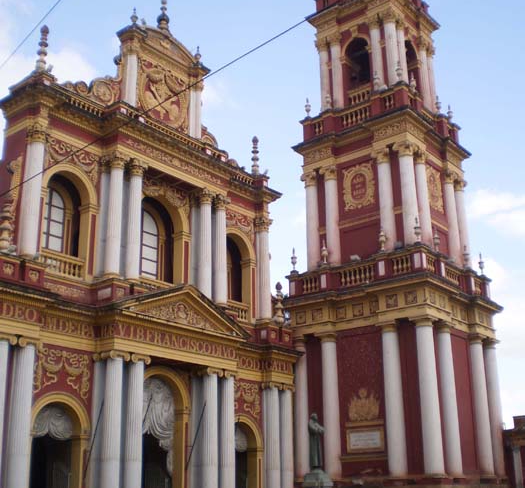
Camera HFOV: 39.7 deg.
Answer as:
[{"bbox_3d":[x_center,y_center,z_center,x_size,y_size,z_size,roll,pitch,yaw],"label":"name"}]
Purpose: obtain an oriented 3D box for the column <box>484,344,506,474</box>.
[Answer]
[{"bbox_3d":[14.567,10.315,45.513,1.050,8.400,1.050,-16,-24,38],"label":"column"}]

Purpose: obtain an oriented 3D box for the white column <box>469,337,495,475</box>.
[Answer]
[{"bbox_3d":[12.516,9.169,41.559,0.940,7.998,0.940,-15,-24,37],"label":"white column"}]

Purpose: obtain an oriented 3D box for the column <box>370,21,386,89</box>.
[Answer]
[{"bbox_3d":[7.059,-11.426,44.813,0.737,5.368,0.737,-1,-17,0],"label":"column"}]

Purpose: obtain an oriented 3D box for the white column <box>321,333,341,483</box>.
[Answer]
[{"bbox_3d":[3.927,8.994,40.697,0.960,8.063,0.960,0,-19,0],"label":"white column"}]

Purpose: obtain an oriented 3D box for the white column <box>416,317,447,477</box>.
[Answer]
[{"bbox_3d":[9.353,8.405,40.426,1.120,8.585,1.120,-15,-23,37],"label":"white column"}]

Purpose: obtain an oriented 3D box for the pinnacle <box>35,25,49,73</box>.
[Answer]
[{"bbox_3d":[-10.729,-9.514,35.468,0.512,2.652,0.512,-15,-23,37],"label":"pinnacle"}]

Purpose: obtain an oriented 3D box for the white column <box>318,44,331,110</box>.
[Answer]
[{"bbox_3d":[4.359,-11.855,51.464,0.775,5.820,0.775,0,-19,0],"label":"white column"}]

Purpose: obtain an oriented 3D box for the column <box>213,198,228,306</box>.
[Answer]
[{"bbox_3d":[-2.285,0.284,40.767,0.775,6.499,0.775,0,-19,0],"label":"column"}]

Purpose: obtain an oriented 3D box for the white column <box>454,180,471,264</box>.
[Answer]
[{"bbox_3d":[12.906,-1.348,46.854,0.850,6.018,0.850,-15,-24,37],"label":"white column"}]

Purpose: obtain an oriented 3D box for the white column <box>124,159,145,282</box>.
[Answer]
[{"bbox_3d":[-6.398,-1.160,36.543,0.870,6.308,0.870,0,-18,0],"label":"white column"}]

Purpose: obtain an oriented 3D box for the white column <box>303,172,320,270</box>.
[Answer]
[{"bbox_3d":[3.089,-1.083,44.226,0.870,6.968,0.870,-15,-22,37],"label":"white column"}]

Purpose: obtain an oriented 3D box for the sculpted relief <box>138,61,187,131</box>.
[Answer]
[{"bbox_3d":[-5.635,-8.319,41.591,0.350,3.464,3.864,-15,-23,37],"label":"sculpted relief"}]

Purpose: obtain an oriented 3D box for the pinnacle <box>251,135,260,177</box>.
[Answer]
[{"bbox_3d":[-0.460,-5.694,47.123,0.530,2.900,0.530,0,-19,0],"label":"pinnacle"}]

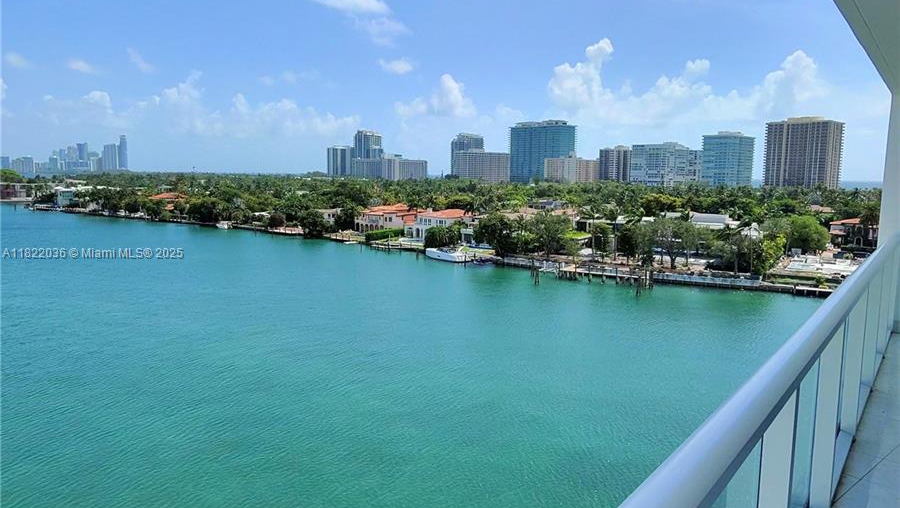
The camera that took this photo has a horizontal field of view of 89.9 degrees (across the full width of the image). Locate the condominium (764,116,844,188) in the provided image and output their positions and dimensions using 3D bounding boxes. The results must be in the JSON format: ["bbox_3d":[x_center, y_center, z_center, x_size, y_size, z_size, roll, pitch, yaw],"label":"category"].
[{"bbox_3d":[361.707,-93.506,456.999,44.000,84.000,52.000,-8,13,-41],"label":"condominium"}]

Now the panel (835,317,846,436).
[{"bbox_3d":[2.341,0.825,2.715,1.080,0.950,0.020,-8,13,-43],"label":"panel"}]

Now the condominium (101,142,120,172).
[{"bbox_3d":[-1782.114,-500.021,2361.493,68.000,150.000,42.000,-8,13,-41],"label":"condominium"}]

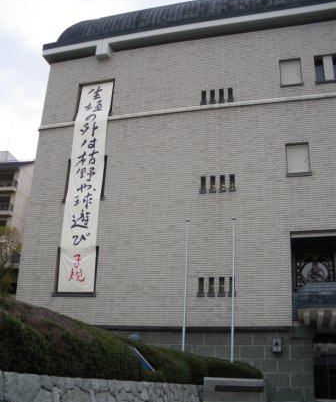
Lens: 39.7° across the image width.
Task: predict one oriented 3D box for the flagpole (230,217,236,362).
[{"bbox_3d":[2.028,2.950,14.448,0.090,5.000,0.090,-3,-20,16],"label":"flagpole"}]

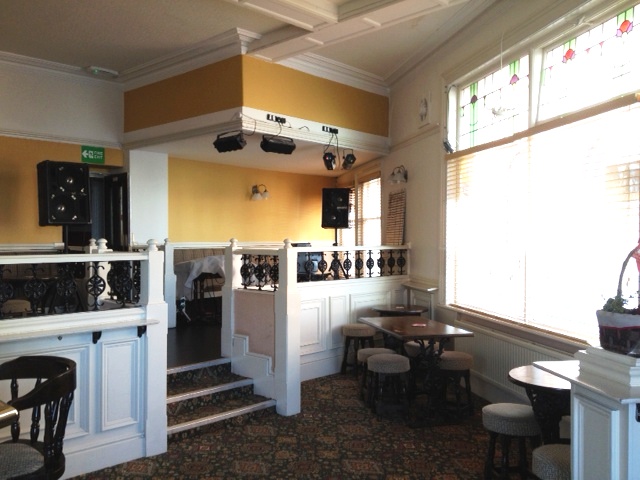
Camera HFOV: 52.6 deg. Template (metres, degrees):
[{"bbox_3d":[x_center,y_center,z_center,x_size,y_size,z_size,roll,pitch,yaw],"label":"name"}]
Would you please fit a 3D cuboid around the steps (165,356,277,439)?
[{"bbox_3d":[-1.018,1.293,5.333,0.713,0.397,1.227,0,0,43],"label":"steps"}]

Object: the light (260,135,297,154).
[{"bbox_3d":[-0.484,-1.122,7.645,0.170,0.200,0.420,-26,-17,39],"label":"light"}]

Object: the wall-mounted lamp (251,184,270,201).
[{"bbox_3d":[-0.993,-0.791,10.781,0.200,0.255,0.320,0,0,42],"label":"wall-mounted lamp"}]

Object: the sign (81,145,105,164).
[{"bbox_3d":[-2.997,-1.131,8.583,0.020,0.220,0.325,0,0,43],"label":"sign"}]

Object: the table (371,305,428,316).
[{"bbox_3d":[0.892,1.125,7.157,0.640,0.740,0.640,0,0,43],"label":"table"}]

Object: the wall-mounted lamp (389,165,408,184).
[{"bbox_3d":[1.037,-0.848,8.472,0.200,0.250,0.330,0,0,-11],"label":"wall-mounted lamp"}]

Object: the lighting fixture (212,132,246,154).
[{"bbox_3d":[-1.046,-1.140,7.543,0.430,0.190,0.160,0,-28,43],"label":"lighting fixture"}]

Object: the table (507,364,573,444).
[{"bbox_3d":[1.463,1.168,3.765,0.700,0.740,0.700,0,0,0],"label":"table"}]

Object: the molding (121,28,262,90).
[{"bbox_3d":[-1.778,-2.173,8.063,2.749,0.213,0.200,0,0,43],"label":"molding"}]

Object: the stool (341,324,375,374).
[{"bbox_3d":[0.443,1.258,7.276,0.375,0.520,0.375,0,0,0],"label":"stool"}]

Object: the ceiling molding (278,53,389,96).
[{"bbox_3d":[0.273,-2.152,8.346,0.147,0.198,2.234,0,0,43],"label":"ceiling molding"}]

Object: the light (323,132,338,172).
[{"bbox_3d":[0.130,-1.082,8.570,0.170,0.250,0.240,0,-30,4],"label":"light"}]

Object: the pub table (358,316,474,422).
[{"bbox_3d":[0.846,1.156,5.905,0.665,0.740,1.200,0,0,-12],"label":"pub table"}]

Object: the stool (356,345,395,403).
[{"bbox_3d":[0.530,1.284,6.056,0.365,0.480,0.365,0,0,0],"label":"stool"}]

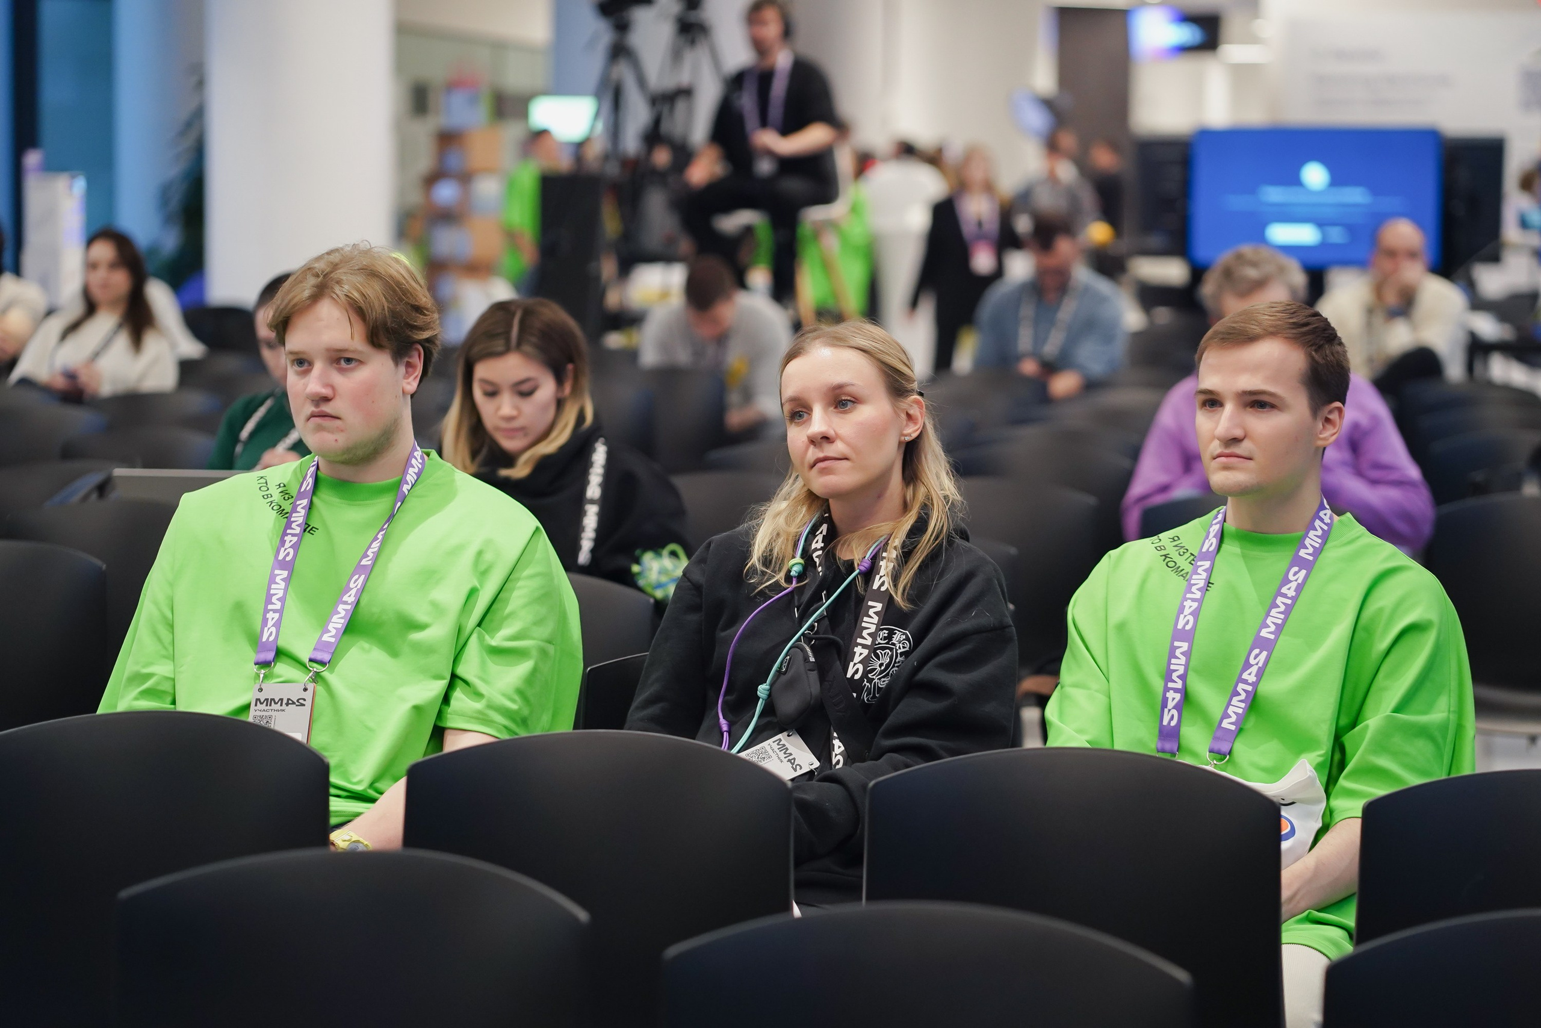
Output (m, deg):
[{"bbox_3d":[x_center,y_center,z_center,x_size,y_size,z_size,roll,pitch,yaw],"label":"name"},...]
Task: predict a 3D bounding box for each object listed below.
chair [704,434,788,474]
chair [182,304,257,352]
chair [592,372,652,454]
[{"bbox_3d":[-0.012,0.227,8.457,0.480,0.800,0.530,2,5,13],"label":"chair"},{"bbox_3d":[-2.466,-0.492,16.322,0.490,0.830,0.540,1,5,12],"label":"chair"},{"bbox_3d":[-0.625,0.006,10.957,0.480,0.800,0.530,2,5,13],"label":"chair"}]

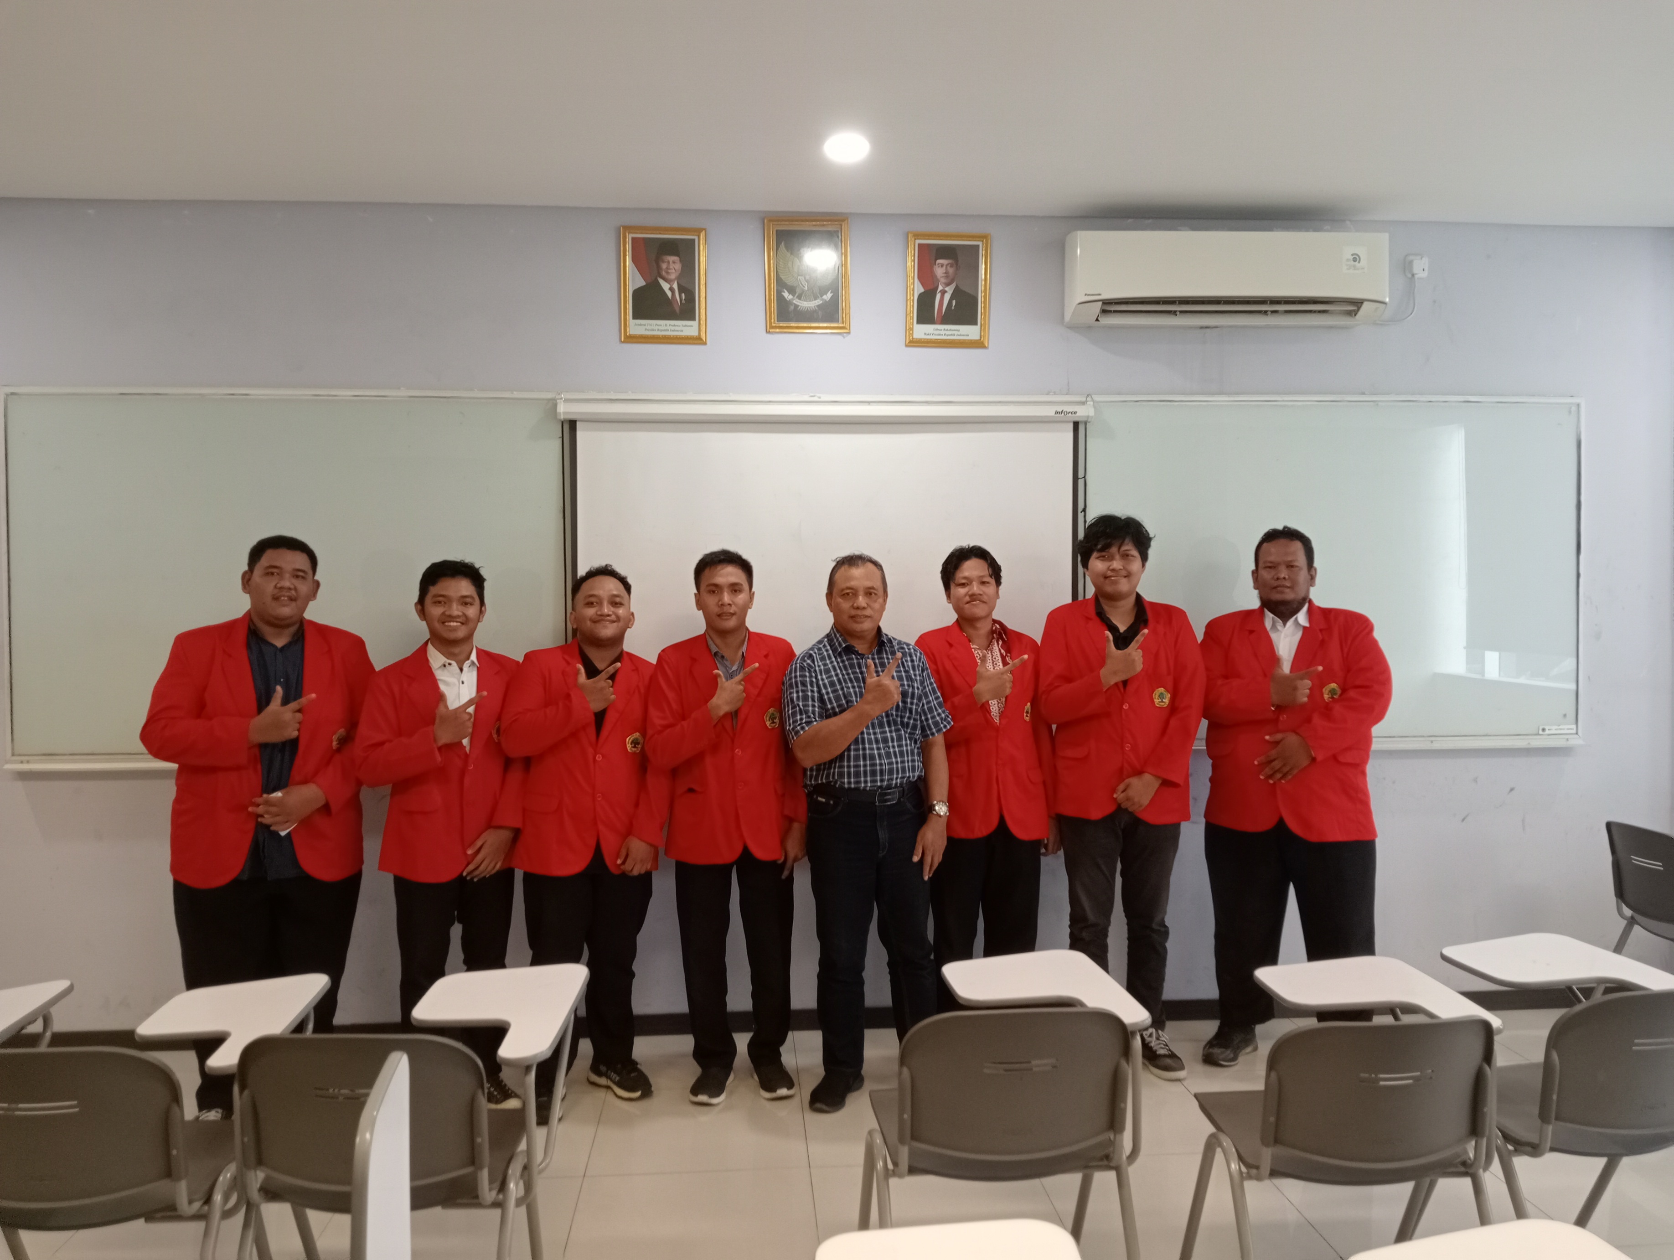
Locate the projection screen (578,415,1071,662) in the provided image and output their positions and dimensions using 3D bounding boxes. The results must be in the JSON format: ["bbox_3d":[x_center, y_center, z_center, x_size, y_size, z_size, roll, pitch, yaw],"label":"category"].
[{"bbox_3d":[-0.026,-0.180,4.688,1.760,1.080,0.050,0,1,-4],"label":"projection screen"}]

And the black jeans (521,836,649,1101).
[{"bbox_3d":[-0.763,0.967,4.152,0.394,0.860,0.340,-1,2,-16],"label":"black jeans"}]

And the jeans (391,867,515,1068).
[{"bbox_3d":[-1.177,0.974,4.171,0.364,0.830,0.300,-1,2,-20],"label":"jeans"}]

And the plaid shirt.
[{"bbox_3d":[0.101,0.248,4.178,0.490,0.510,0.310,-1,2,-19],"label":"plaid shirt"}]

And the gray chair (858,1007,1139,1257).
[{"bbox_3d":[0.311,1.078,2.760,0.500,0.780,0.560,0,1,-4],"label":"gray chair"}]

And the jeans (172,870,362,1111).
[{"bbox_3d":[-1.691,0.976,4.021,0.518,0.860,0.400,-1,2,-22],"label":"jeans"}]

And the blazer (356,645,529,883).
[{"bbox_3d":[-1.197,0.390,4.112,0.508,0.700,0.360,-1,2,-23],"label":"blazer"}]

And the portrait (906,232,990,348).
[{"bbox_3d":[0.396,-1.191,4.740,0.300,0.400,0.035,0,1,-4],"label":"portrait"}]

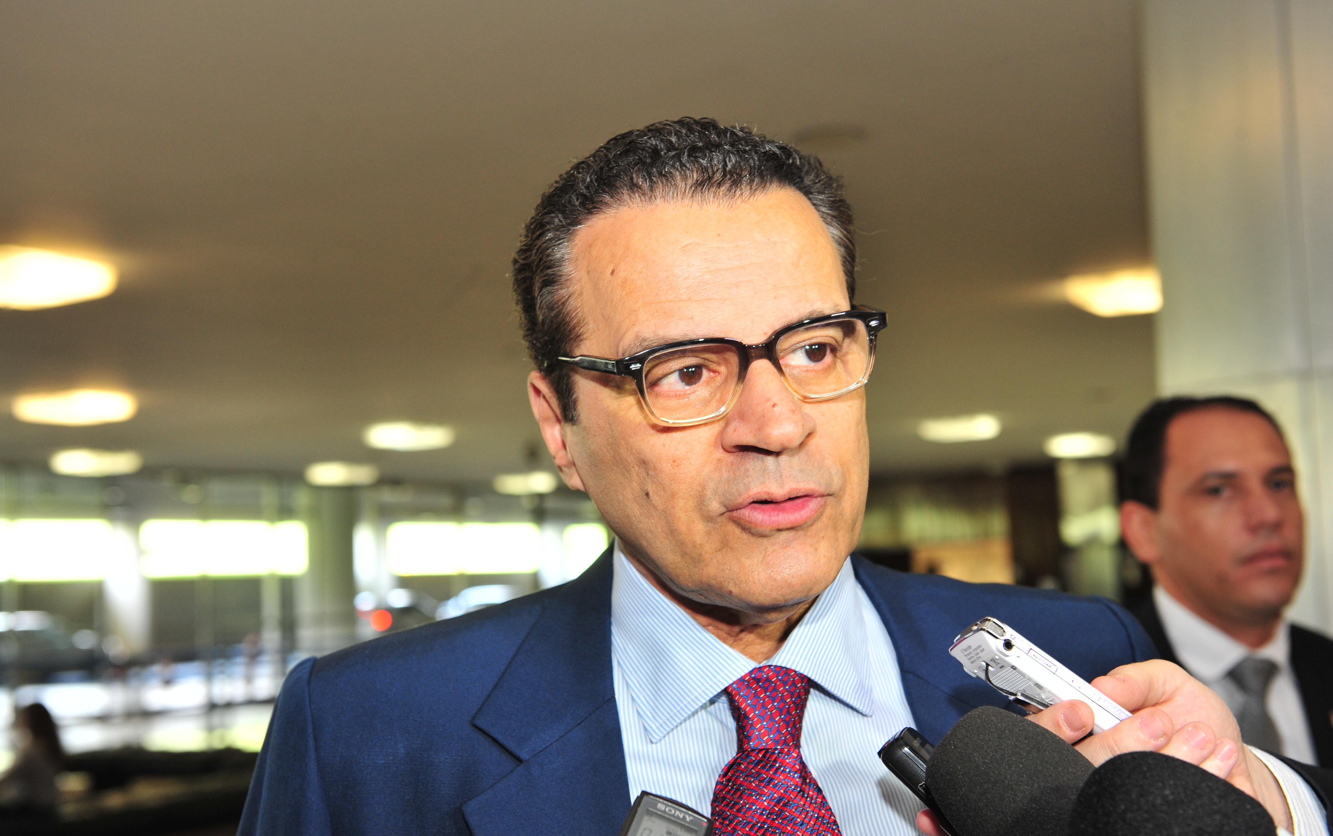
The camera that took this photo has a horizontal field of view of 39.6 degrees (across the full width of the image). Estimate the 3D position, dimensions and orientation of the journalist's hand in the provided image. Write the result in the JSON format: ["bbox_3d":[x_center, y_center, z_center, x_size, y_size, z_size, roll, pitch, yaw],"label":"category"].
[{"bbox_3d":[0.216,0.149,0.830,0.130,0.088,0.080,12,0,6],"label":"journalist's hand"}]

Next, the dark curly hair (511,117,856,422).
[{"bbox_3d":[0.007,-0.070,0.950,0.172,0.172,0.187,-7,0,-21],"label":"dark curly hair"}]

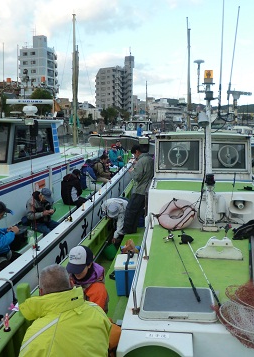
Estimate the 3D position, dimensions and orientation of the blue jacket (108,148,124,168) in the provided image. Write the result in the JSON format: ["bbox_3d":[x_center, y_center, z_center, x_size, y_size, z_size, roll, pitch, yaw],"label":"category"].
[{"bbox_3d":[-0.411,-0.759,12.100,0.550,0.660,0.450,-8,14,-36],"label":"blue jacket"}]

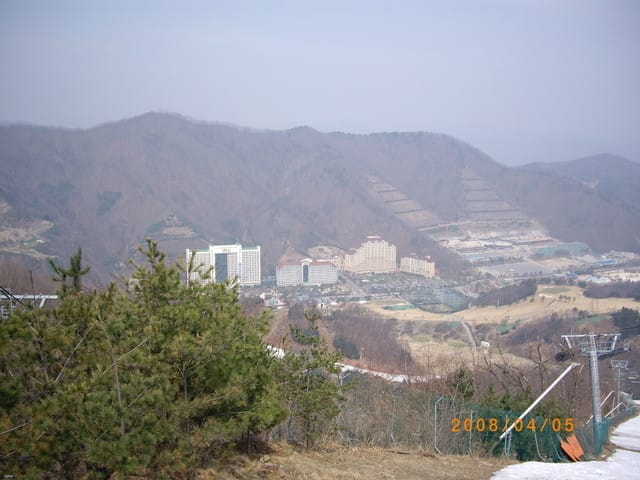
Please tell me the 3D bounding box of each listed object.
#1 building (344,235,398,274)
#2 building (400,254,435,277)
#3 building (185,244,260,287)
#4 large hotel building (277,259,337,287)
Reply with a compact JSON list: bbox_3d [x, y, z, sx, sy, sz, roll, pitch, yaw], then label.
[{"bbox_3d":[90.794,27.140,1255.000,86.067,60.092,30.000,-1,7,-13],"label":"building"},{"bbox_3d":[173.030,45.657,1245.000,63.168,32.945,15.000,6,9,44],"label":"building"},{"bbox_3d":[-159.176,43.748,1165.000,119.063,65.612,22.000,-2,7,-17],"label":"building"},{"bbox_3d":[-20.979,54.583,1175.000,100.166,39.928,20.000,-2,7,-17],"label":"large hotel building"}]

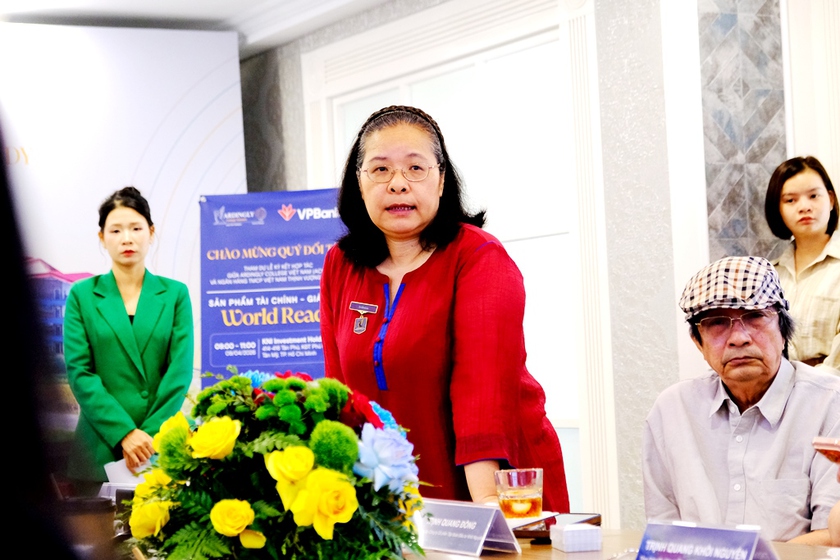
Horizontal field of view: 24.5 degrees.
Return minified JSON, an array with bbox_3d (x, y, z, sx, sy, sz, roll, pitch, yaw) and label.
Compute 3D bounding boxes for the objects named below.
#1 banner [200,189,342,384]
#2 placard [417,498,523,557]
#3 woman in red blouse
[{"bbox_3d":[-0.514,0.458,7.250,0.600,1.600,0.050,-3,-7,11],"label":"banner"},{"bbox_3d":[0.066,0.404,3.173,0.077,0.078,0.257,-1,-3,-28],"label":"placard"},{"bbox_3d":[0.085,0.447,3.720,0.520,1.530,0.480,-4,-3,36],"label":"woman in red blouse"}]

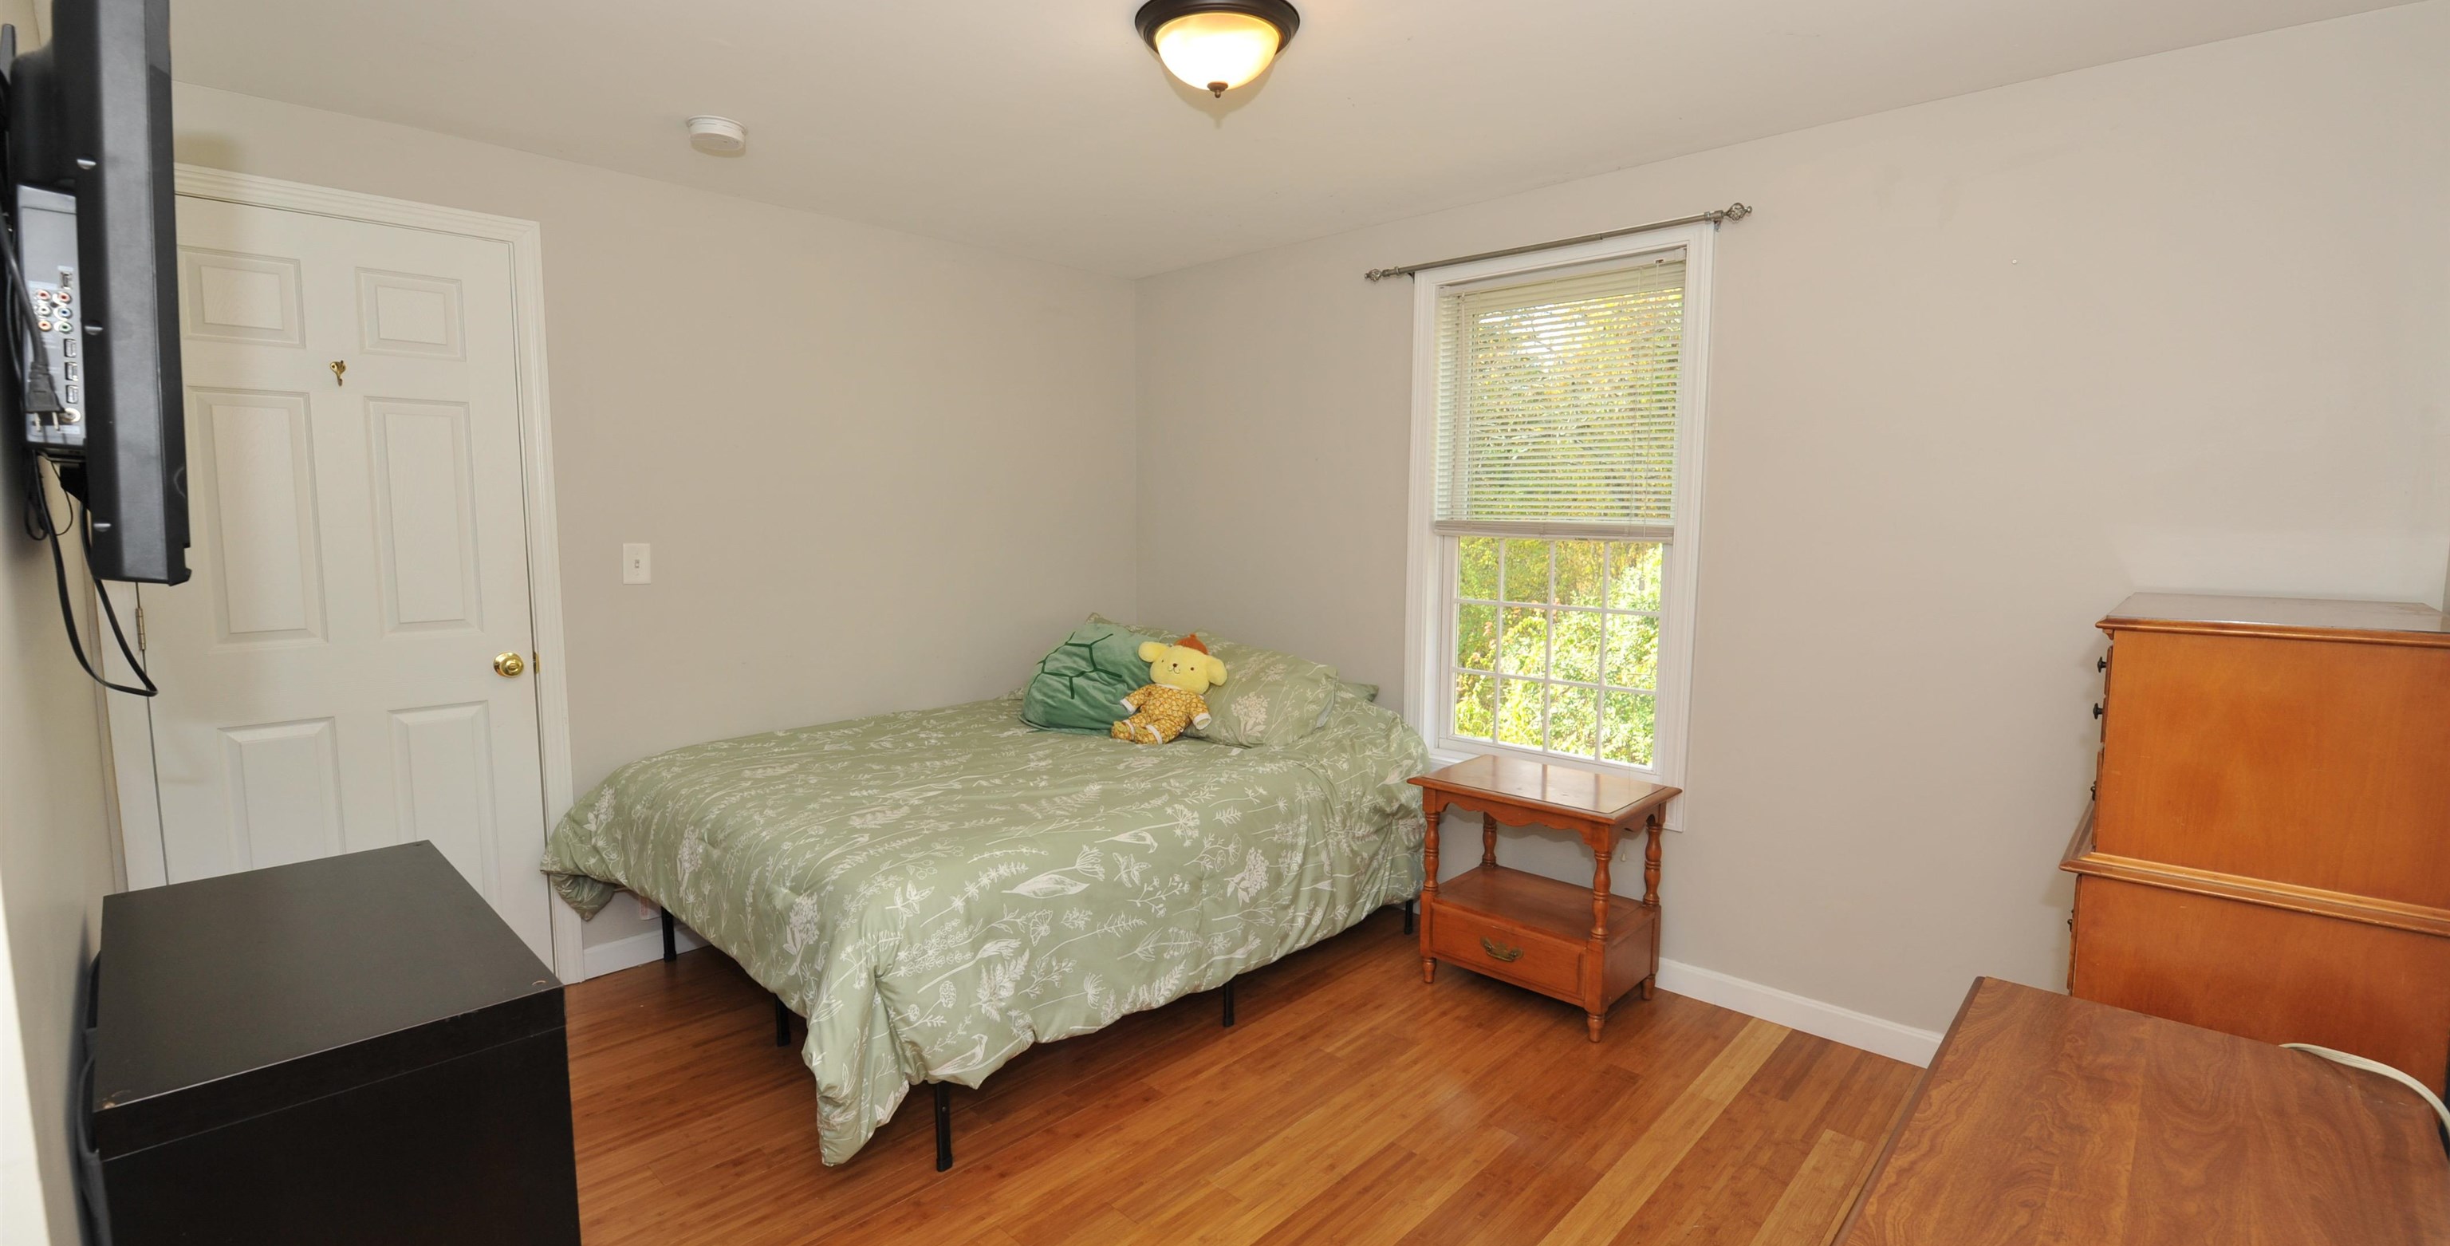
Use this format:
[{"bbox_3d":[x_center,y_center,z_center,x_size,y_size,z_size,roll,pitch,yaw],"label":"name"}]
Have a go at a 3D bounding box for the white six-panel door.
[{"bbox_3d":[-2.137,0.048,2.520,0.045,2.030,0.755,6,9,43],"label":"white six-panel door"}]

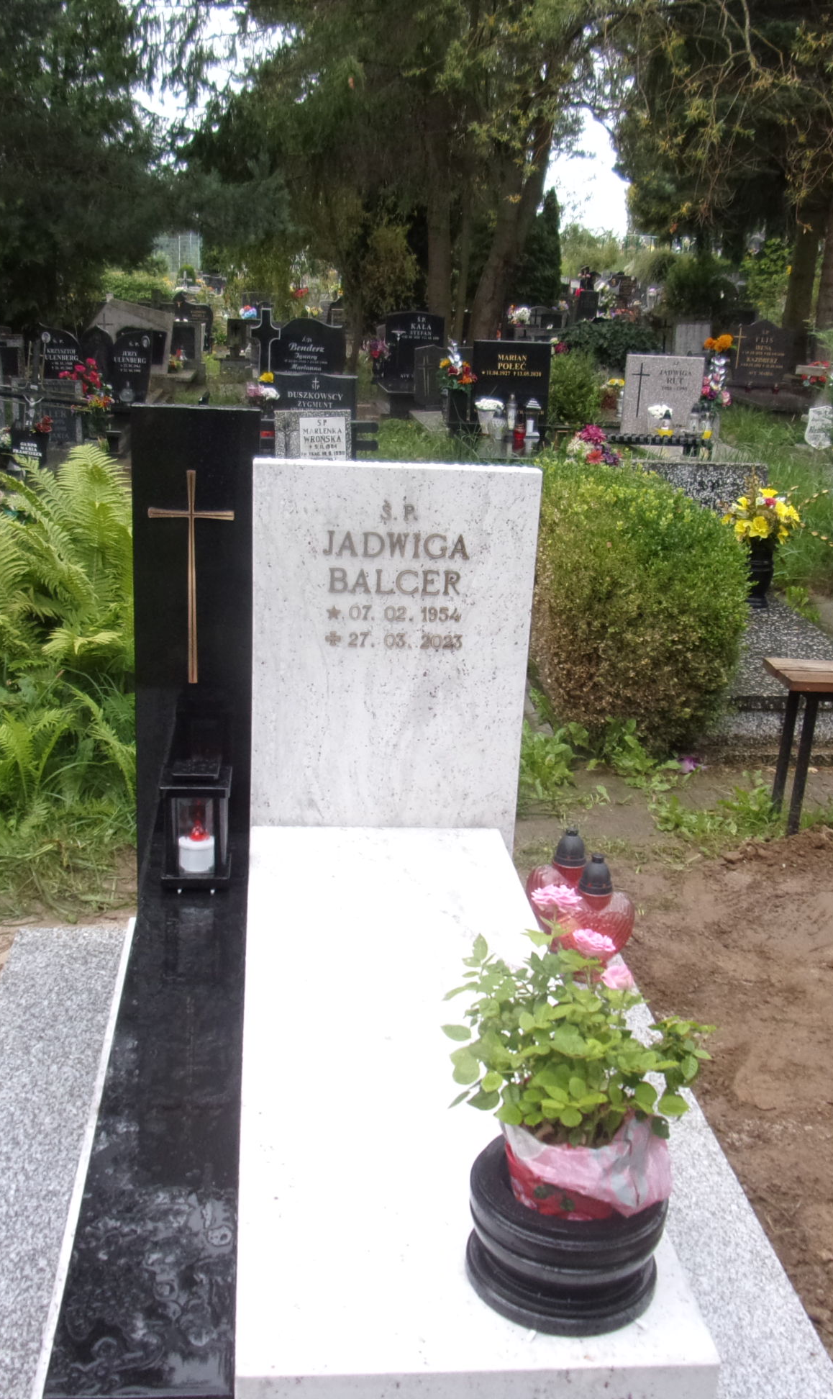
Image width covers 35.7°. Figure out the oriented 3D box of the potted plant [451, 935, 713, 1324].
[{"bbox_3d":[0.204,0.520,1.591,0.310,0.450,0.300,1,19,-7],"label":"potted plant"}]

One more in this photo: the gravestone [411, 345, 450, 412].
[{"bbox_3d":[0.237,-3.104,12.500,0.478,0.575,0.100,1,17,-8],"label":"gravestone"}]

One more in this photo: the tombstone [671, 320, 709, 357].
[{"bbox_3d":[3.419,-4.271,16.000,0.390,0.720,0.100,1,17,-8],"label":"tombstone"}]

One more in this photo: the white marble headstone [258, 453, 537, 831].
[{"bbox_3d":[-0.057,-0.075,2.717,0.575,0.816,0.080,1,15,-7],"label":"white marble headstone"}]

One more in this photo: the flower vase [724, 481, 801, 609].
[{"bbox_3d":[1.389,-0.621,5.200,0.310,0.500,0.310,1,19,-7],"label":"flower vase"}]

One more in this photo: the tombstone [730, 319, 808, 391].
[{"bbox_3d":[4.073,-4.006,15.000,0.820,0.740,0.120,1,19,-7],"label":"tombstone"}]

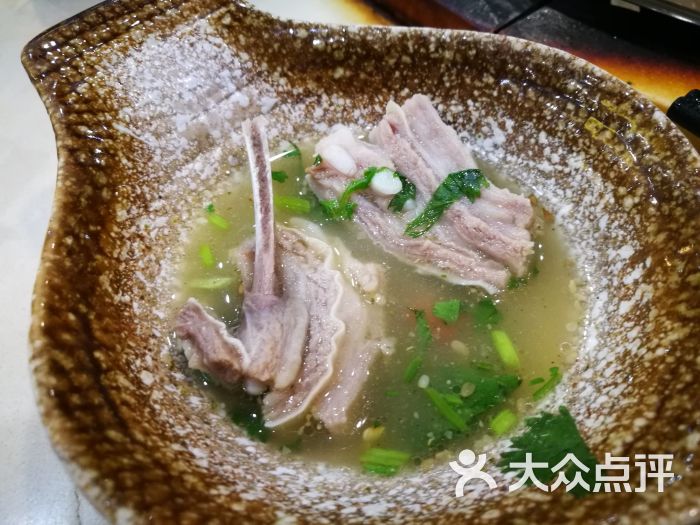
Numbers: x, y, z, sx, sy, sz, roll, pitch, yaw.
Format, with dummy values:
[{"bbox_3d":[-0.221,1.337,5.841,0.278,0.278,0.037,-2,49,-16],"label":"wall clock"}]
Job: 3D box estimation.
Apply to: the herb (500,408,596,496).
[{"bbox_3d":[0.066,0.059,0.178,0.028,0.007,0.033,12,47,31],"label":"herb"}]

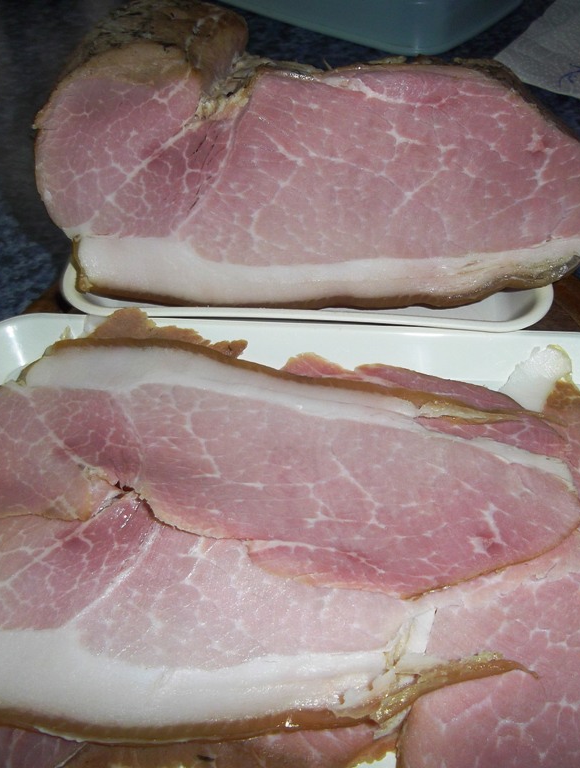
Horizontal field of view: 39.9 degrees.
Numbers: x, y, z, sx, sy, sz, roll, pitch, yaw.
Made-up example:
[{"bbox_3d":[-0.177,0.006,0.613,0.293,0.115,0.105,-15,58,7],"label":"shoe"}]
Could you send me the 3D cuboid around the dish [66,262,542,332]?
[{"bbox_3d":[0.011,-0.073,0.386,0.211,0.022,0.150,3,48,6],"label":"dish"}]

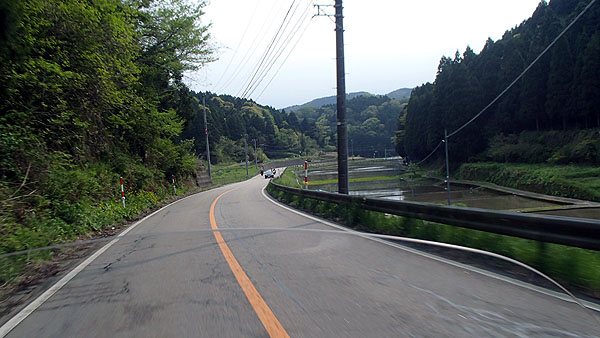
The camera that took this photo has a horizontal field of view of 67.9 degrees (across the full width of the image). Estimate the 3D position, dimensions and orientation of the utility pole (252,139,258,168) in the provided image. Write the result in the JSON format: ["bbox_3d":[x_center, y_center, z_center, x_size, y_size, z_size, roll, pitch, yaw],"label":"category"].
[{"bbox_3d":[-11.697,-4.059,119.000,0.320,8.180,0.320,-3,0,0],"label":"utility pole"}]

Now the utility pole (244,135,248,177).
[{"bbox_3d":[-10.447,-2.636,88.000,0.320,8.160,0.320,-2,0,0],"label":"utility pole"}]

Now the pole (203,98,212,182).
[{"bbox_3d":[-10.564,-3.588,51.000,0.320,9.560,0.320,-4,0,0],"label":"pole"}]

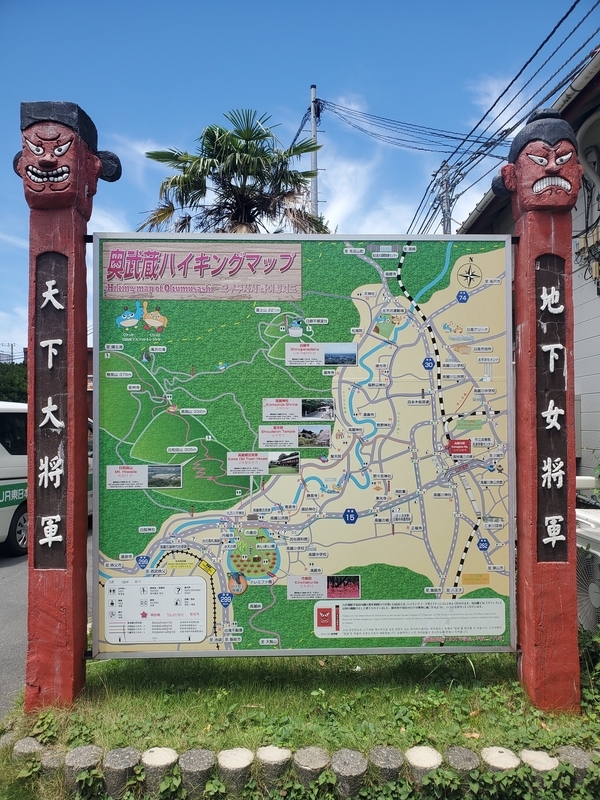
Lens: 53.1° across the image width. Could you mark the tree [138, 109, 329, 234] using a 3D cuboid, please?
[{"bbox_3d":[-0.855,-1.095,8.152,2.550,5.766,2.450,0,-1,0],"label":"tree"}]

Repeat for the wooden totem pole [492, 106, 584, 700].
[{"bbox_3d":[1.263,0.039,3.114,0.460,3.055,0.330,0,-1,-1],"label":"wooden totem pole"}]

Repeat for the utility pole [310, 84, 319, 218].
[{"bbox_3d":[0.376,-3.118,15.417,0.260,10.041,0.260,0,-1,0],"label":"utility pole"}]

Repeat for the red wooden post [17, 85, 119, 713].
[{"bbox_3d":[-1.207,0.039,3.064,0.550,3.053,0.320,0,-1,-1],"label":"red wooden post"}]

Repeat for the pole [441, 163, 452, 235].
[{"bbox_3d":[5.141,-3.198,20.915,0.380,10.345,0.380,0,-1,0],"label":"pole"}]

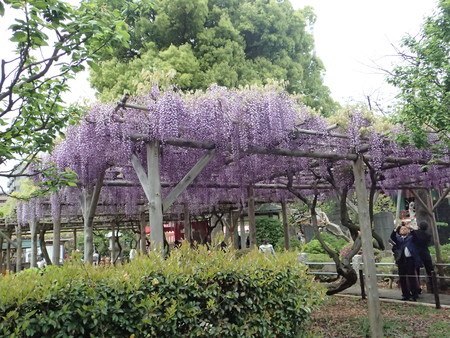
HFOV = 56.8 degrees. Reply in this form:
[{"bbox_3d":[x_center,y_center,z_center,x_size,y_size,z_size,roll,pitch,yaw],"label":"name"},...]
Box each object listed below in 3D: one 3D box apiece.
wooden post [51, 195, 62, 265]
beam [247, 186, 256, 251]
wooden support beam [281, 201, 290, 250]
[{"bbox_3d":[-2.982,1.554,7.378,0.125,2.470,0.125,2,-9,-33],"label":"wooden post"},{"bbox_3d":[0.501,1.377,7.229,0.115,2.470,0.115,2,-9,-33],"label":"beam"},{"bbox_3d":[1.536,1.746,10.351,0.120,2.470,0.120,2,-9,-33],"label":"wooden support beam"}]

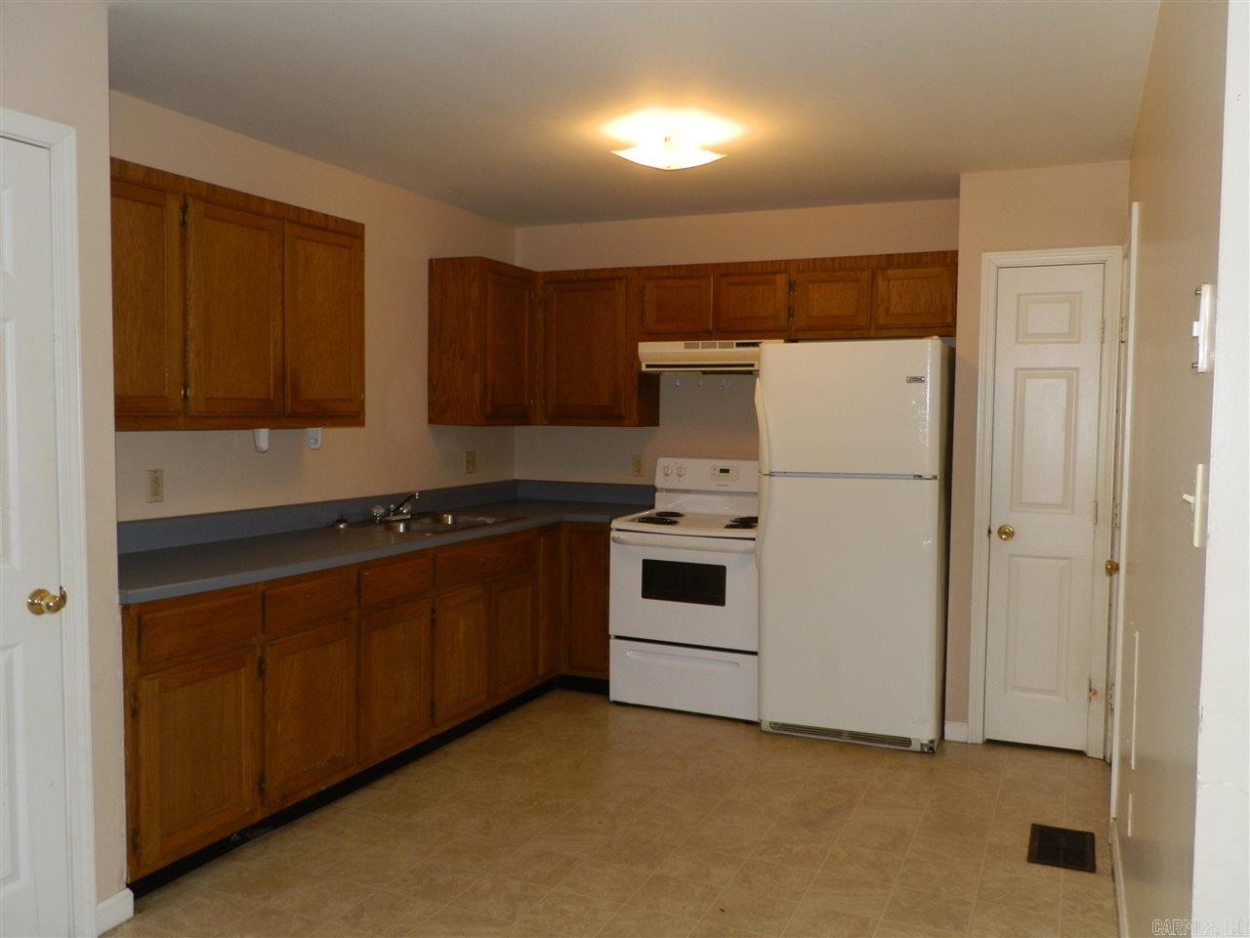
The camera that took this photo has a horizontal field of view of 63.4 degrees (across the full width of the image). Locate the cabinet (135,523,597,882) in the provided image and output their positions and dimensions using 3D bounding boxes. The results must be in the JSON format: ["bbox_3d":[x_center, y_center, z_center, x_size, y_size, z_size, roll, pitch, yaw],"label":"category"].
[{"bbox_3d":[-0.839,0.730,4.161,0.910,0.880,3.040,2,3,24],"label":"cabinet"}]

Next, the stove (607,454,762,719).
[{"bbox_3d":[0.412,0.555,4.874,0.760,1.175,0.670,2,3,24],"label":"stove"}]

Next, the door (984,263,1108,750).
[{"bbox_3d":[1.758,0.164,4.251,0.405,2.020,0.045,2,3,24],"label":"door"}]

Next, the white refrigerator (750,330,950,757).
[{"bbox_3d":[1.064,0.309,4.514,0.755,1.712,0.740,2,3,24],"label":"white refrigerator"}]

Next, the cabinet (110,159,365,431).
[{"bbox_3d":[-1.445,-0.535,3.457,0.320,0.790,1.350,2,3,24],"label":"cabinet"}]

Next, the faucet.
[{"bbox_3d":[-0.963,0.162,4.476,0.210,0.140,0.200,2,3,24],"label":"faucet"}]

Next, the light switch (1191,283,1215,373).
[{"bbox_3d":[0.742,-0.184,1.303,0.026,0.116,0.072,2,3,24],"label":"light switch"}]

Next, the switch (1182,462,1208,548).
[{"bbox_3d":[0.757,0.048,1.351,0.024,0.114,0.072,2,3,24],"label":"switch"}]

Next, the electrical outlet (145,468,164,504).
[{"bbox_3d":[-1.620,0.060,3.491,0.010,0.116,0.072,2,3,24],"label":"electrical outlet"}]

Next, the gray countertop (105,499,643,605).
[{"bbox_3d":[-0.835,0.274,4.125,0.920,0.045,3.060,2,3,24],"label":"gray countertop"}]

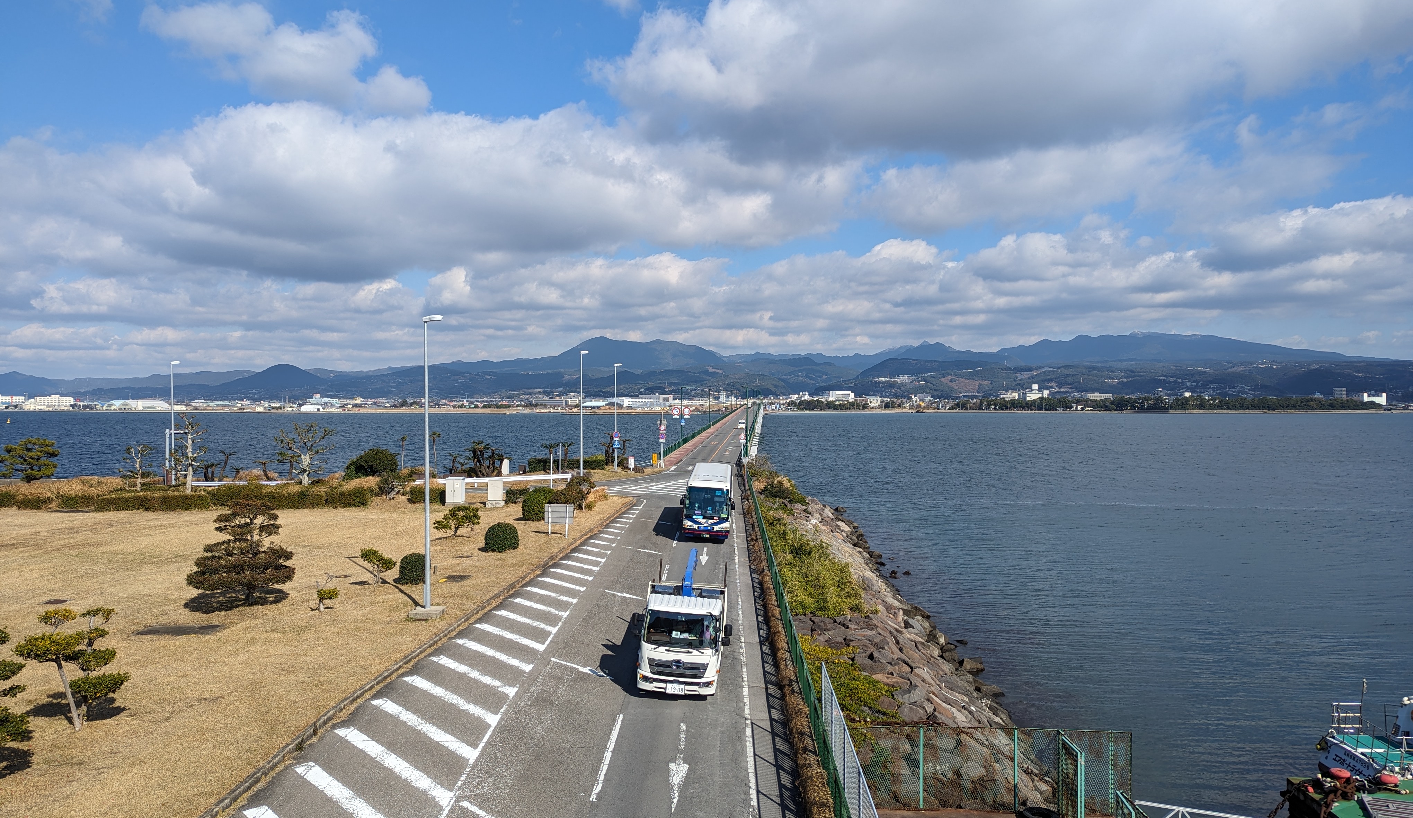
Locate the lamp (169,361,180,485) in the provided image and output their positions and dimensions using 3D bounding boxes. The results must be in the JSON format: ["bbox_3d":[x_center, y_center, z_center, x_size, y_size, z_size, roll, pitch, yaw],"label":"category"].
[{"bbox_3d":[-44.862,1.214,83.000,0.800,10.450,0.350,0,0,2],"label":"lamp"}]

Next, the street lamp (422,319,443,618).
[{"bbox_3d":[-9.671,1.894,34.700,0.760,10.400,0.300,0,0,2],"label":"street lamp"}]

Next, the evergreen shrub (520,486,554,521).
[{"bbox_3d":[-10.295,5.873,60.000,2.050,1.950,2.000,0,0,0],"label":"evergreen shrub"}]

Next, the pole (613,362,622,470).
[{"bbox_3d":[-8.551,0.748,95.000,0.780,10.300,0.350,0,0,2],"label":"pole"}]

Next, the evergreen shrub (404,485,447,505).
[{"bbox_3d":[-19.947,6.126,69.800,2.750,1.200,1.500,0,0,0],"label":"evergreen shrub"}]

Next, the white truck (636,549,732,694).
[{"bbox_3d":[-0.530,6.310,30.200,2.400,2.900,8.300,3,1,2],"label":"white truck"}]

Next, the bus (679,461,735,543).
[{"bbox_3d":[0.250,5.380,58.400,2.520,3.330,11.900,3,2,1],"label":"bus"}]

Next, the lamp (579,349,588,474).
[{"bbox_3d":[-10.291,0.467,83.000,0.740,10.650,0.350,0,0,2],"label":"lamp"}]

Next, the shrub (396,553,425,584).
[{"bbox_3d":[-11.932,6.581,40.200,1.250,1.170,1.250,0,0,0],"label":"shrub"}]

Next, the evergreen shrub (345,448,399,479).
[{"bbox_3d":[-30.000,5.030,88.000,4.600,3.000,4.000,0,0,0],"label":"evergreen shrub"}]

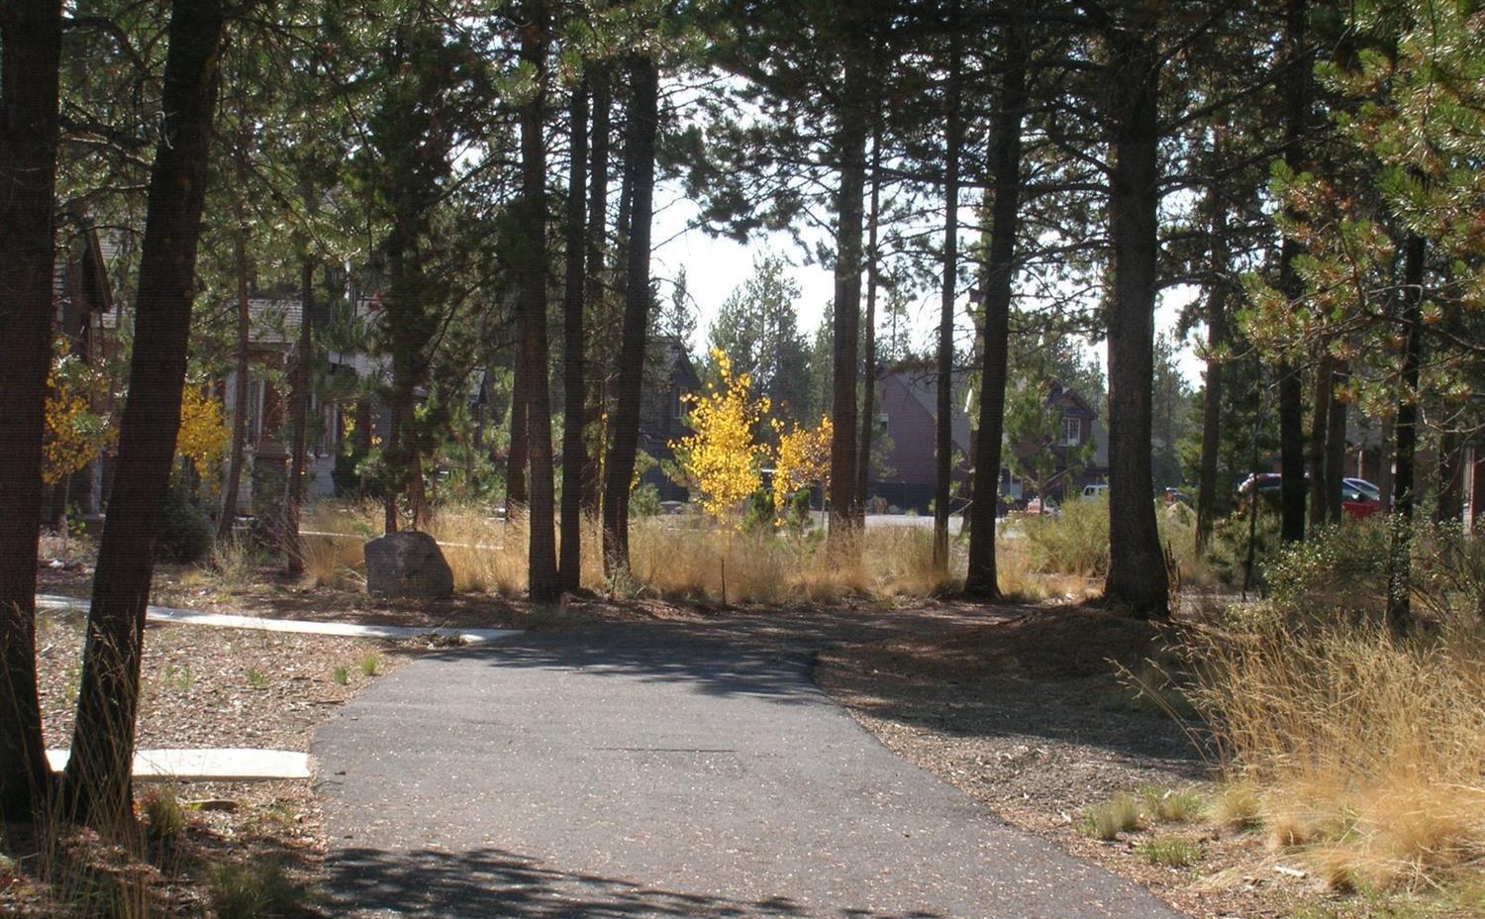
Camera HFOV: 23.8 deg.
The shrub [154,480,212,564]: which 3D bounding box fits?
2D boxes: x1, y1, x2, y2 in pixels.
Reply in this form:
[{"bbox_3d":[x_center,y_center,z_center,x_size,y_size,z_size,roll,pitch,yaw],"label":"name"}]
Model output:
[{"bbox_3d":[-7.479,0.798,46.500,1.050,1.120,1.050,0,0,0],"label":"shrub"}]

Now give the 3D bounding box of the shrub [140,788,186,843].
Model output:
[{"bbox_3d":[-2.345,1.429,14.200,0.200,0.220,0.200,0,0,0],"label":"shrub"}]

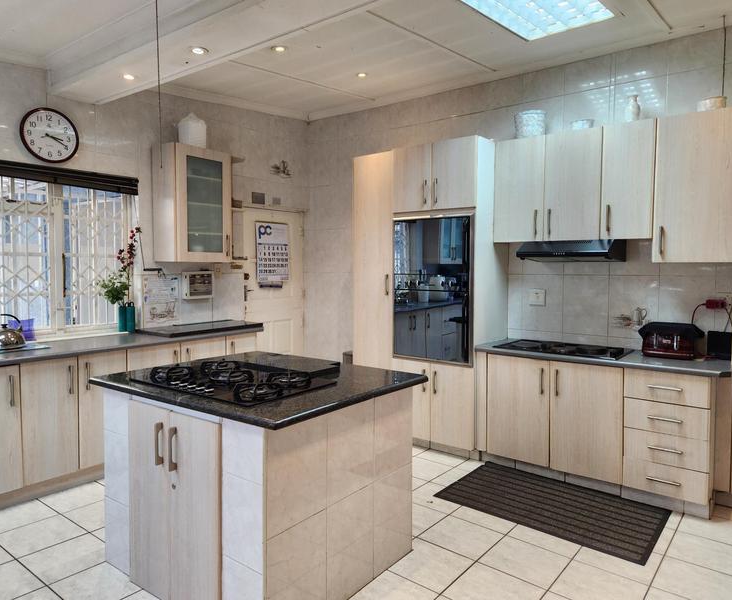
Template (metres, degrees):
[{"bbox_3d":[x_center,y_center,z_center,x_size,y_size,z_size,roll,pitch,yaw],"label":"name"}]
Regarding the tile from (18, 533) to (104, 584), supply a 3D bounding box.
[{"bbox_3d":[-1.455,1.271,2.617,0.348,0.010,0.346,3,4,39],"label":"tile"}]

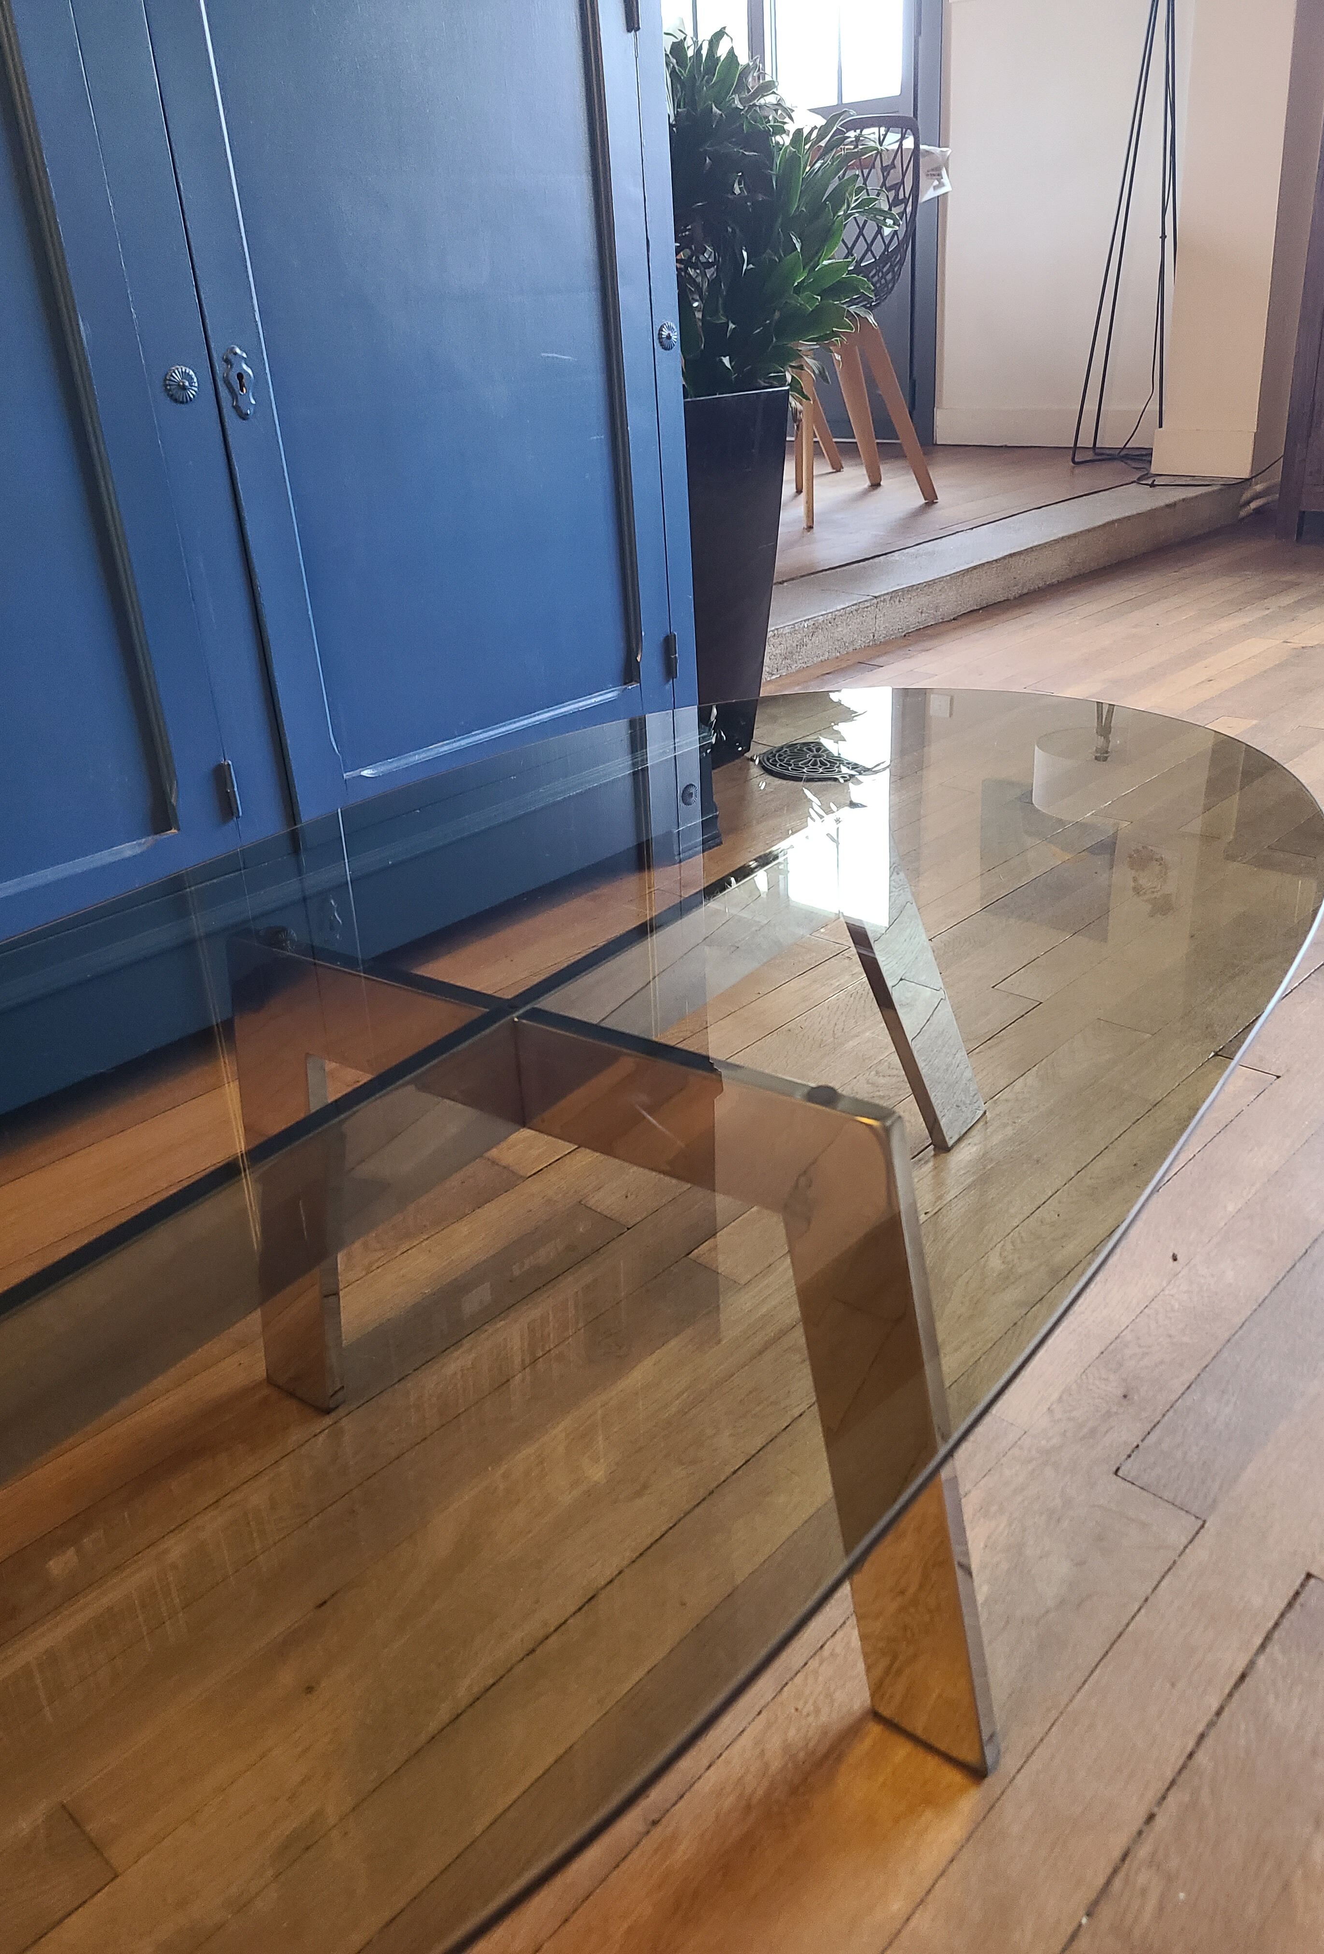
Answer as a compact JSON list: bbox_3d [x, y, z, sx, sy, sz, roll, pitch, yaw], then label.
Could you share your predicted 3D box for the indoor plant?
[{"bbox_3d":[0.015,-0.830,2.215,0.551,1.013,0.581,-23,32,-33],"label":"indoor plant"}]

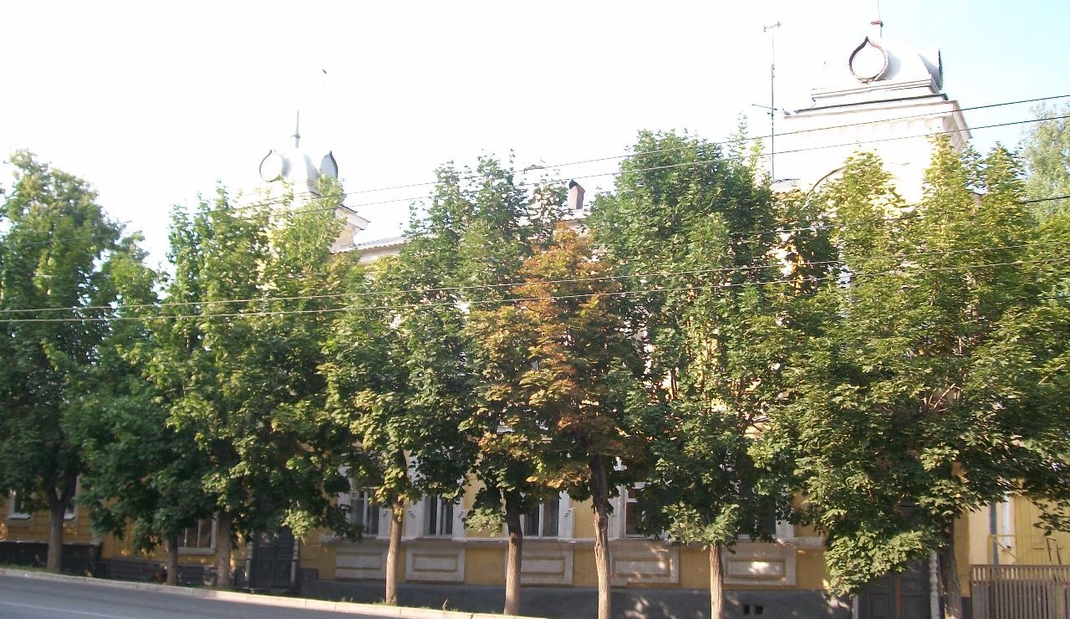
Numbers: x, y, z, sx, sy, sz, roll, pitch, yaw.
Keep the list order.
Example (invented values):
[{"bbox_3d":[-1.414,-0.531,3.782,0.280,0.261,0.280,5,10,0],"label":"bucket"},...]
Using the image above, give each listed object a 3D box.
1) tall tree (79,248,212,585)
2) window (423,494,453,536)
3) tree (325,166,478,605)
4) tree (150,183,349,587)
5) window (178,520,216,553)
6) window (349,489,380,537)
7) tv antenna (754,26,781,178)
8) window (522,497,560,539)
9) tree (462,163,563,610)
[{"bbox_3d":[-9.519,2.437,27.147,3.426,8.222,3.426,-4,-13,20],"label":"tall tree"},{"bbox_3d":[-2.349,4.915,26.996,0.812,1.198,0.150,-4,-13,20],"label":"window"},{"bbox_3d":[-3.028,1.479,24.966,3.554,9.931,3.554,1,-12,0],"label":"tree"},{"bbox_3d":[-6.827,1.591,26.343,4.530,9.697,4.530,-4,-13,20],"label":"tree"},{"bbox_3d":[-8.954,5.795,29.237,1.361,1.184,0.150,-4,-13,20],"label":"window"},{"bbox_3d":[-4.259,5.028,27.676,0.900,1.248,0.150,-4,-13,20],"label":"window"},{"bbox_3d":[5.898,-5.312,28.203,0.668,4.323,0.600,-4,-13,20],"label":"tv antenna"},{"bbox_3d":[0.159,4.753,26.107,0.926,1.158,0.150,-4,-13,20],"label":"window"},{"bbox_3d":[-0.455,1.462,24.020,2.615,9.944,2.615,1,-12,0],"label":"tree"}]

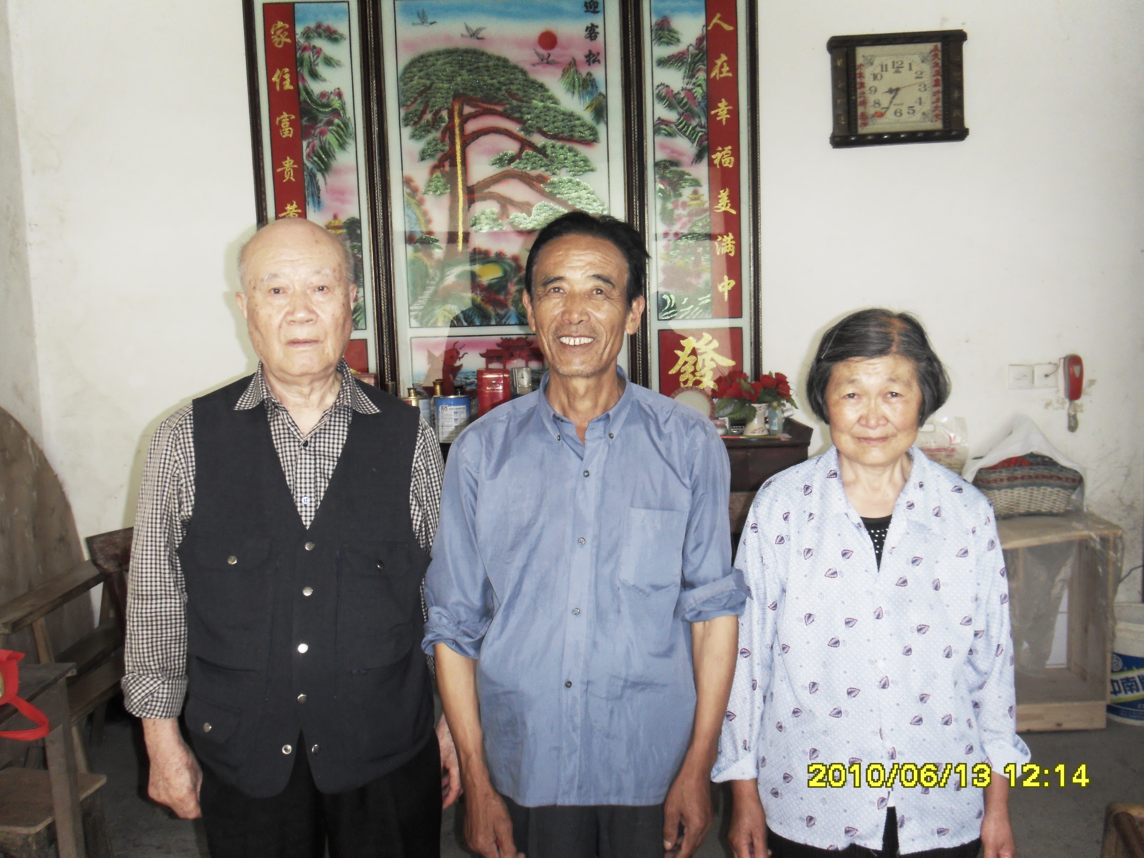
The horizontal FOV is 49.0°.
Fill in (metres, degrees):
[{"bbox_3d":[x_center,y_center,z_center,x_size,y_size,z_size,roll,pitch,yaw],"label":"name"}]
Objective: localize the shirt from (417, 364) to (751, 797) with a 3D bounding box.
[{"bbox_3d":[0.023,0.239,1.960,0.490,0.650,0.270,-1,7,4],"label":"shirt"}]

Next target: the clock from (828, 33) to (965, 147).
[{"bbox_3d":[1.130,-1.178,4.349,0.475,0.380,0.055,-3,7,0],"label":"clock"}]

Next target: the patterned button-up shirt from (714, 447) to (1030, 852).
[{"bbox_3d":[0.459,0.328,1.940,0.470,0.595,0.260,-1,7,8],"label":"patterned button-up shirt"}]

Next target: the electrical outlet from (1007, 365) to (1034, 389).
[{"bbox_3d":[1.604,-0.186,4.486,0.086,0.086,0.012,-2,7,0],"label":"electrical outlet"}]

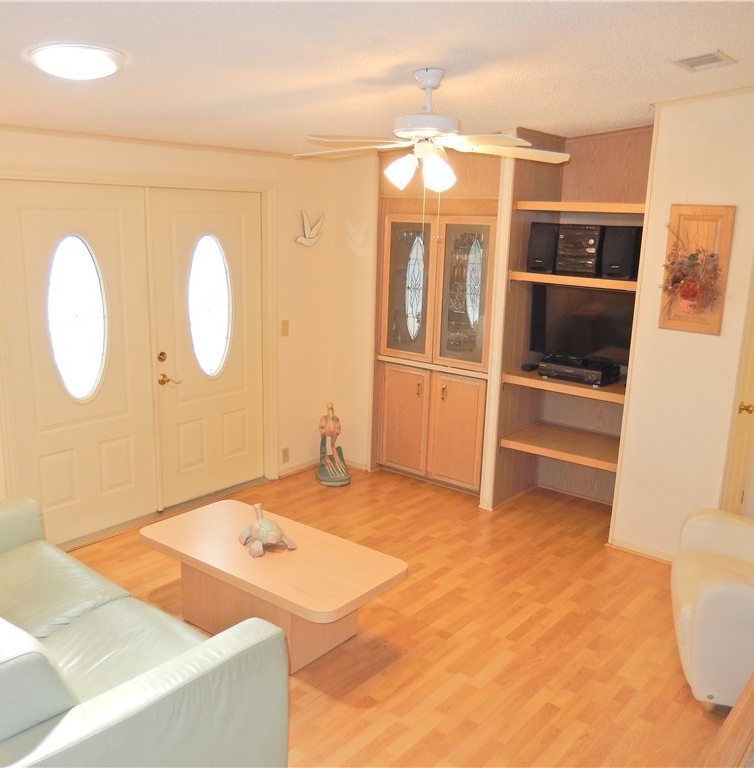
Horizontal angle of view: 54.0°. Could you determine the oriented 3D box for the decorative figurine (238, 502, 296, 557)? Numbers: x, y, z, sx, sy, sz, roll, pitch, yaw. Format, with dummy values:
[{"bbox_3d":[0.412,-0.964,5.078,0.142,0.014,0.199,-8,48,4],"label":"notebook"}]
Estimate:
[{"bbox_3d":[-0.517,0.676,3.465,0.235,0.166,0.235,-6,15,-29],"label":"decorative figurine"}]

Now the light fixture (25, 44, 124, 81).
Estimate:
[{"bbox_3d":[-1.013,-1.083,2.500,0.305,0.045,0.305,3,12,37],"label":"light fixture"}]

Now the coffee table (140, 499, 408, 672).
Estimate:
[{"bbox_3d":[-0.509,0.963,3.500,1.235,0.412,0.610,11,16,35],"label":"coffee table"}]

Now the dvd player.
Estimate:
[{"bbox_3d":[1.274,-0.078,4.668,0.400,0.100,0.310,11,16,35],"label":"dvd player"}]

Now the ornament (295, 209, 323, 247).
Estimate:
[{"bbox_3d":[-0.469,-1.119,5.332,0.040,0.265,0.290,11,16,35],"label":"ornament"}]

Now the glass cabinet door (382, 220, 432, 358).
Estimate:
[{"bbox_3d":[0.230,-0.674,5.231,0.435,1.000,0.025,11,16,35],"label":"glass cabinet door"}]

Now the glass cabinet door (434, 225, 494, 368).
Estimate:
[{"bbox_3d":[0.582,-0.605,4.976,0.435,1.000,0.025,11,16,35],"label":"glass cabinet door"}]

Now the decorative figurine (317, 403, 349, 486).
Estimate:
[{"bbox_3d":[-0.311,0.432,5.412,0.245,0.590,0.230,-1,13,-13],"label":"decorative figurine"}]

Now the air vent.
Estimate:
[{"bbox_3d":[1.388,-1.352,3.120,0.180,0.015,0.290,3,12,37],"label":"air vent"}]

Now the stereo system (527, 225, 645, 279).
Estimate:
[{"bbox_3d":[1.276,-0.818,4.504,0.650,0.300,0.270,11,16,35],"label":"stereo system"}]

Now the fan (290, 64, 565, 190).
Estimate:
[{"bbox_3d":[0.210,-1.051,3.063,1.280,0.450,1.280,11,16,35],"label":"fan"}]

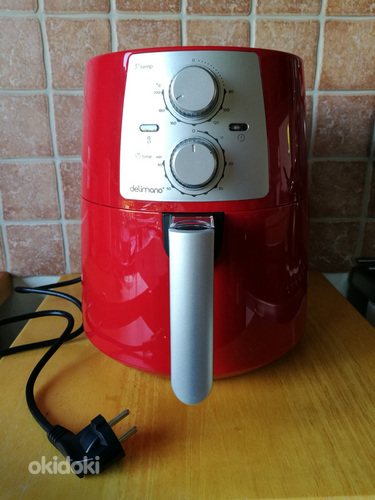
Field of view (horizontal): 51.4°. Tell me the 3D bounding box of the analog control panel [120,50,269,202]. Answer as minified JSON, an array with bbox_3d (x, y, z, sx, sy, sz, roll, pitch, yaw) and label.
[{"bbox_3d":[0.006,-0.103,0.333,0.136,0.123,0.036,0,12,1],"label":"analog control panel"}]

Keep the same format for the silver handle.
[{"bbox_3d":[0.004,0.053,0.343,0.036,0.156,0.050,0,18,1],"label":"silver handle"}]

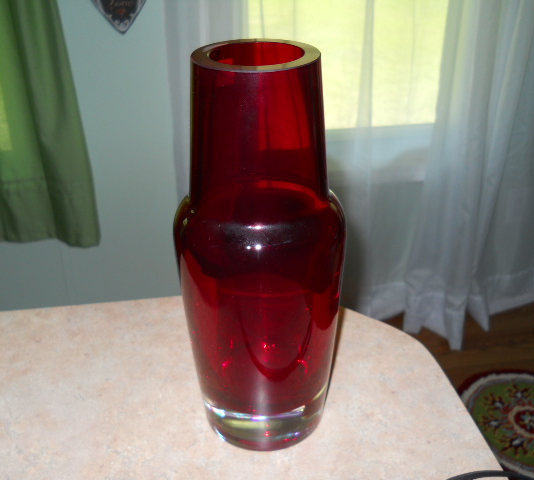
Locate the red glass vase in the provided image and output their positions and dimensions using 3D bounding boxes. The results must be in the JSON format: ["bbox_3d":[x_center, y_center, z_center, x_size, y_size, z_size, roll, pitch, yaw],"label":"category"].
[{"bbox_3d":[-0.004,0.012,0.466,0.113,0.275,0.113,-1,30,0],"label":"red glass vase"}]

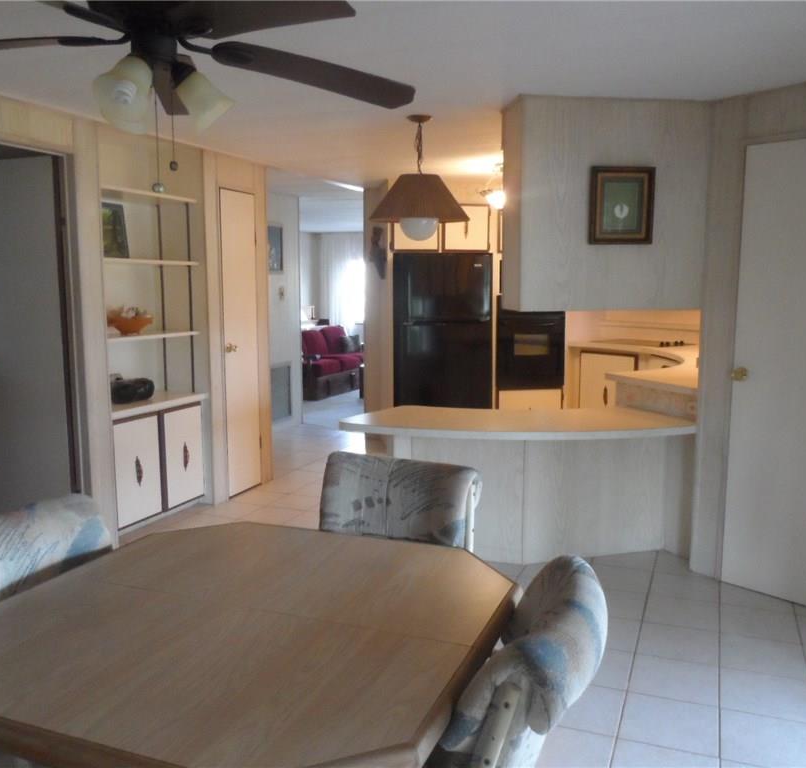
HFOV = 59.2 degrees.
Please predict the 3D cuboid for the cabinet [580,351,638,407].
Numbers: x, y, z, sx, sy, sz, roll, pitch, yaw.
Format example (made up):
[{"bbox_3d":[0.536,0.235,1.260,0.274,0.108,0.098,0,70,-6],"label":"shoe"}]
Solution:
[{"bbox_3d":[1.725,0.098,5.970,0.489,0.720,0.030,6,10,40],"label":"cabinet"}]

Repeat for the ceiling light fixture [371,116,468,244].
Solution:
[{"bbox_3d":[0.086,-1.038,3.603,0.503,0.624,0.503,0,8,0],"label":"ceiling light fixture"}]

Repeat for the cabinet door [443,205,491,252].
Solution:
[{"bbox_3d":[0.497,-1.210,5.530,0.370,0.370,0.020,-1,7,-3],"label":"cabinet door"}]

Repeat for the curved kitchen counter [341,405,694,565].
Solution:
[{"bbox_3d":[0.605,0.551,3.795,1.870,0.755,0.850,0,8,-3],"label":"curved kitchen counter"}]

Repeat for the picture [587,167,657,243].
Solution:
[{"bbox_3d":[1.032,-0.834,3.316,0.310,0.356,0.030,-1,8,-7],"label":"picture"}]

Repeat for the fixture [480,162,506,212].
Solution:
[{"bbox_3d":[0.670,-1.376,5.000,0.270,0.315,0.270,-1,8,-9],"label":"fixture"}]

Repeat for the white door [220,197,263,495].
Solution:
[{"bbox_3d":[-1.128,-0.272,4.903,0.040,2.064,0.383,3,8,23],"label":"white door"}]

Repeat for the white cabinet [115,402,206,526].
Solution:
[{"bbox_3d":[-1.648,0.492,4.466,0.360,0.678,0.789,3,8,23],"label":"white cabinet"}]

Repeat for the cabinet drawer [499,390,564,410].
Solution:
[{"bbox_3d":[1.023,0.267,6.104,0.561,0.499,0.420,-1,8,-10],"label":"cabinet drawer"}]

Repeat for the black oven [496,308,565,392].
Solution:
[{"bbox_3d":[0.971,-0.362,5.918,0.565,0.740,0.550,-1,8,-10],"label":"black oven"}]

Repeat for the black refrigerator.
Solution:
[{"bbox_3d":[0.260,-0.215,5.965,0.785,1.707,0.720,-1,8,-8],"label":"black refrigerator"}]

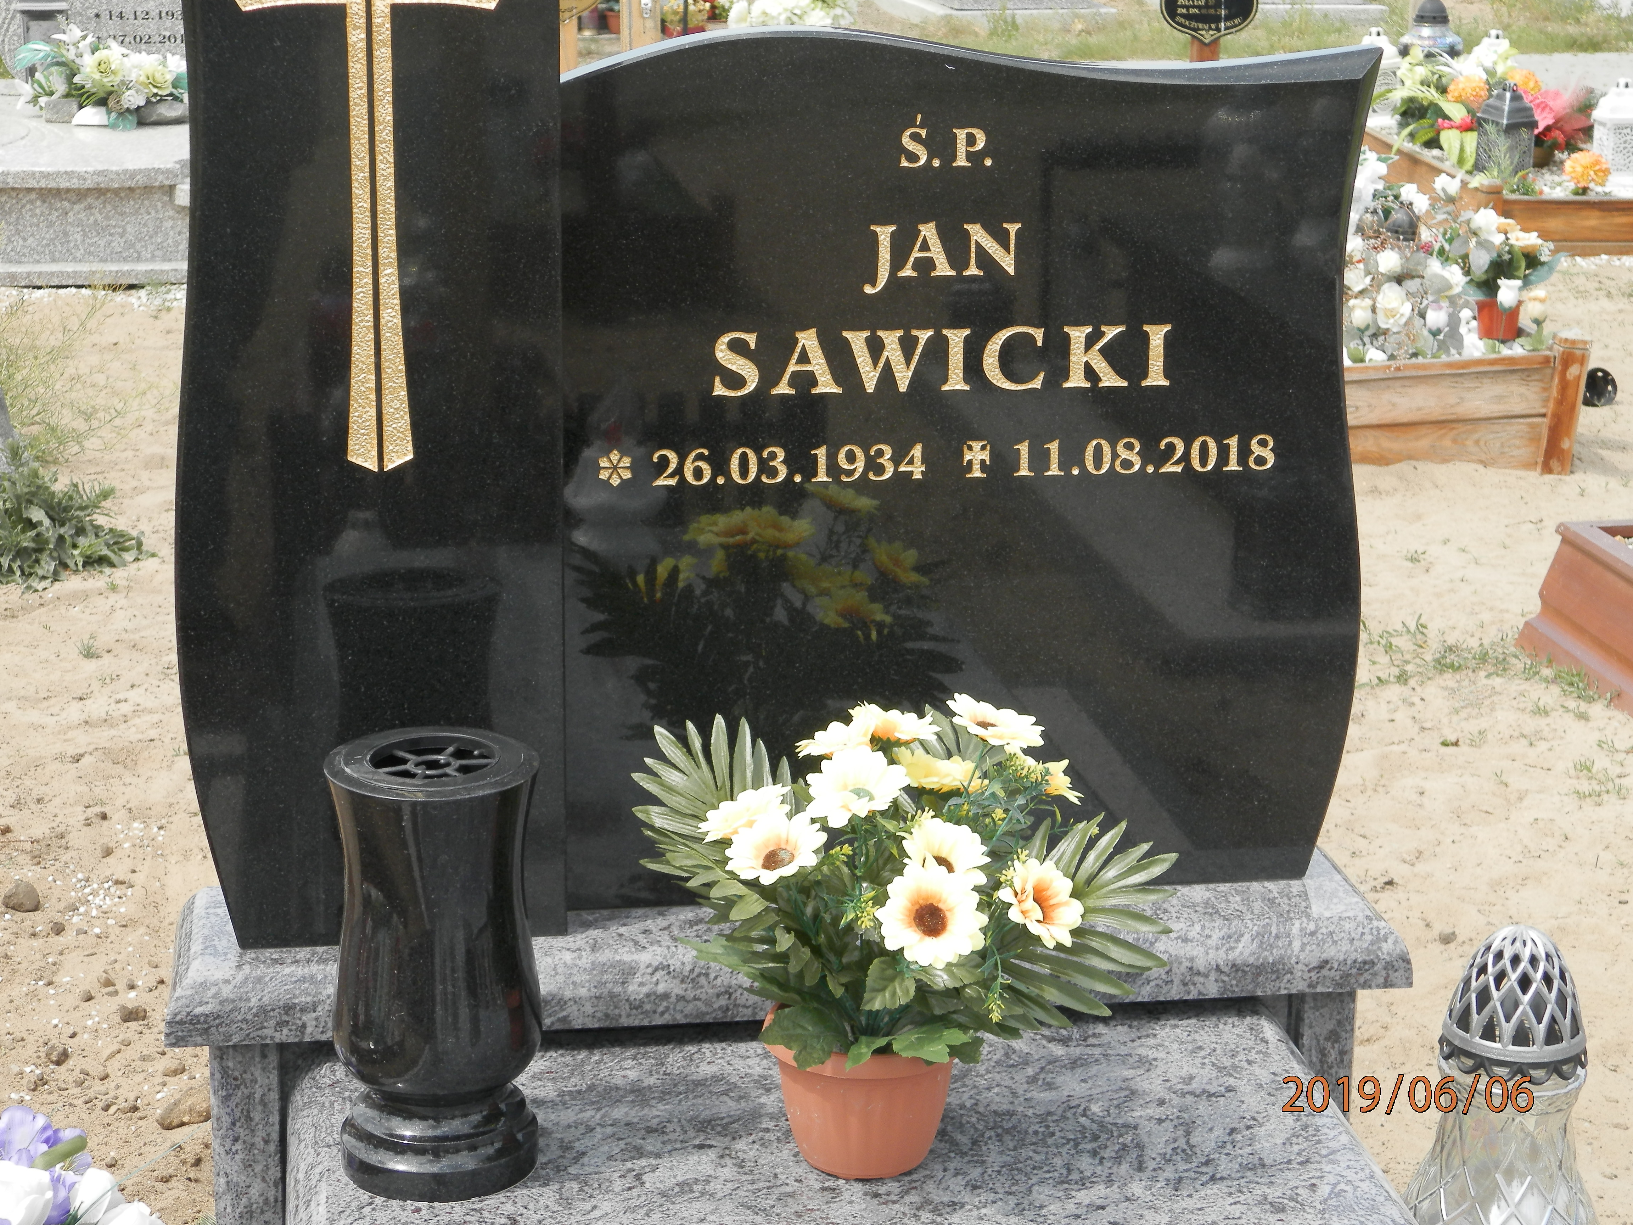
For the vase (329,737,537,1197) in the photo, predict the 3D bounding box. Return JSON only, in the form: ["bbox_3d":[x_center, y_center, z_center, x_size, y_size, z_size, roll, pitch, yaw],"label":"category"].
[{"bbox_3d":[-0.274,0.253,2.312,0.153,0.305,0.153,-1,16,-5],"label":"vase"}]

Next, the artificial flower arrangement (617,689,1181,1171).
[{"bbox_3d":[0.064,0.232,2.306,0.400,0.360,0.310,0,16,-4],"label":"artificial flower arrangement"}]

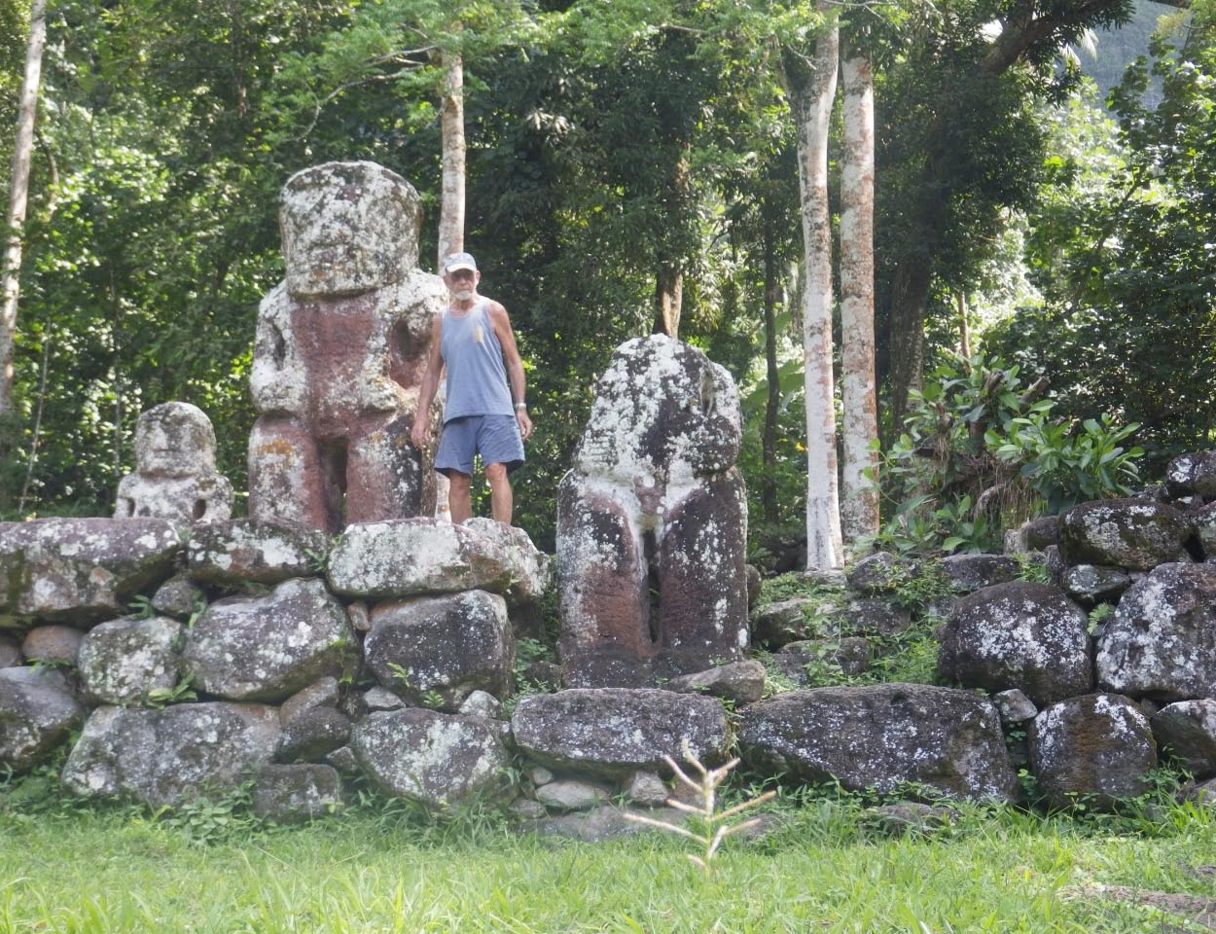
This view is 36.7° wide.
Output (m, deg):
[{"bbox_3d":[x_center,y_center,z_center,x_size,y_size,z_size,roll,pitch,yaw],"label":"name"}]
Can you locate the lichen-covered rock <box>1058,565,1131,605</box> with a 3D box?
[{"bbox_3d":[2.739,0.664,10.300,0.403,0.228,0.280,0,-1,0],"label":"lichen-covered rock"}]

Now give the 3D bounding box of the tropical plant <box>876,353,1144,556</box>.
[{"bbox_3d":[2.619,-0.086,12.000,1.769,1.310,1.400,0,-3,0],"label":"tropical plant"}]

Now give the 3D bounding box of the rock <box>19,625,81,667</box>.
[{"bbox_3d":[-3.101,0.997,10.250,0.359,0.248,0.320,0,-3,0],"label":"rock"}]

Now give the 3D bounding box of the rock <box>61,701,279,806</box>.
[{"bbox_3d":[-2.393,1.591,10.050,1.187,0.612,0.650,0,-1,0],"label":"rock"}]

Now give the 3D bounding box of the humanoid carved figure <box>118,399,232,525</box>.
[{"bbox_3d":[-2.723,0.076,11.500,0.720,0.970,0.550,0,-1,3],"label":"humanoid carved figure"}]

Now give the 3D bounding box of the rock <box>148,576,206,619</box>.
[{"bbox_3d":[-2.388,0.727,10.200,0.323,0.237,0.250,0,-1,0],"label":"rock"}]

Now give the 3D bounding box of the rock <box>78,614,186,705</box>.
[{"bbox_3d":[-2.627,1.074,10.100,0.585,0.510,0.500,0,-1,0],"label":"rock"}]

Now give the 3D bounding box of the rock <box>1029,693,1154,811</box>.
[{"bbox_3d":[2.654,1.575,10.050,0.692,0.665,0.600,0,-1,0],"label":"rock"}]

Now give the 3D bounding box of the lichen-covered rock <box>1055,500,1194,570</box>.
[{"bbox_3d":[2.847,0.372,10.100,0.720,0.400,0.550,0,-1,0],"label":"lichen-covered rock"}]

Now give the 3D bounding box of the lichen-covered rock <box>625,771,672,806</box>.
[{"bbox_3d":[0.214,1.746,9.950,0.252,0.205,0.220,0,-1,0],"label":"lichen-covered rock"}]

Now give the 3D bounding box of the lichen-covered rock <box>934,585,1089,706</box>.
[{"bbox_3d":[2.203,0.963,9.950,0.820,0.670,0.680,0,-1,0],"label":"lichen-covered rock"}]

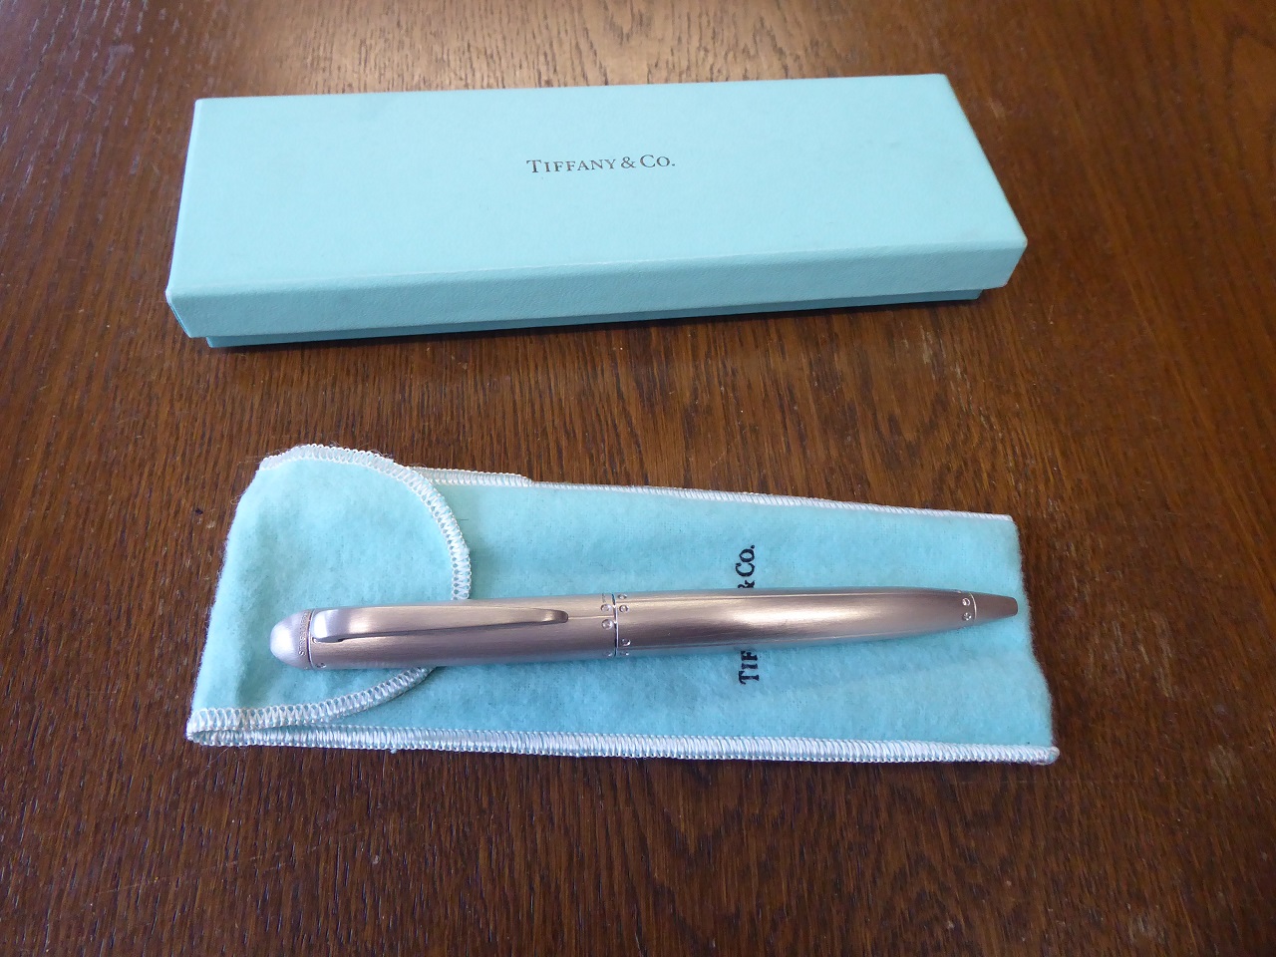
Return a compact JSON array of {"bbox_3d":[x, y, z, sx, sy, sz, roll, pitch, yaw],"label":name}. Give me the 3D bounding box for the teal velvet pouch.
[{"bbox_3d":[0.001,0.022,0.168,0.149,0.006,0.055,3,59,-3],"label":"teal velvet pouch"}]

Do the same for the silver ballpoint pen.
[{"bbox_3d":[0.004,0.025,0.160,0.131,0.013,0.011,-2,59,-6],"label":"silver ballpoint pen"}]

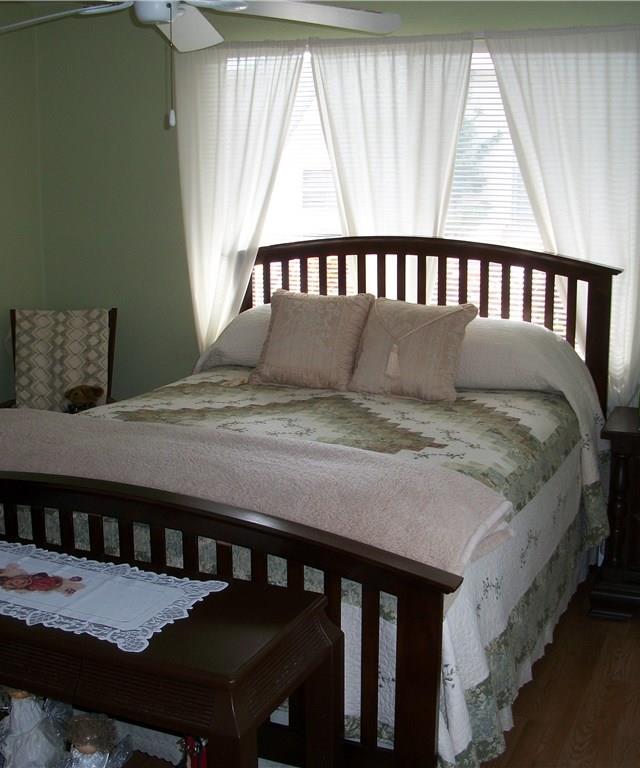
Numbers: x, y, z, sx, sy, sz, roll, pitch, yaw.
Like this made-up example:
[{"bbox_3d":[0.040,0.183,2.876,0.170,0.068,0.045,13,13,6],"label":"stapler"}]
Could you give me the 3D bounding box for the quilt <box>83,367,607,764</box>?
[{"bbox_3d":[-0.097,0.439,3.305,1.654,0.718,1.810,6,13,24],"label":"quilt"}]

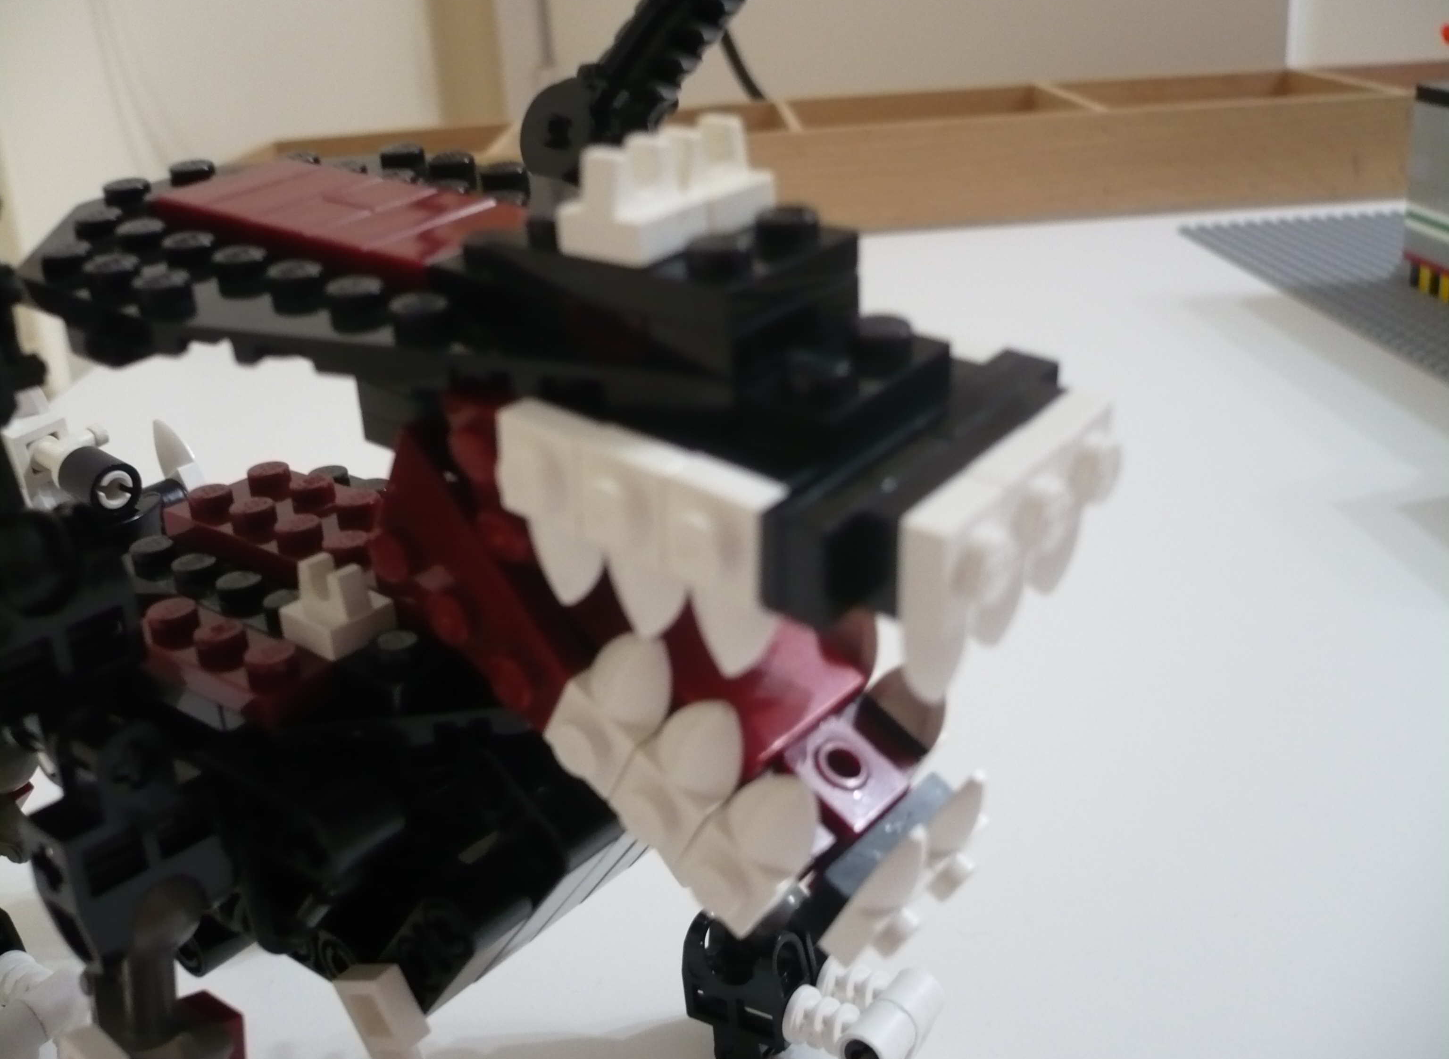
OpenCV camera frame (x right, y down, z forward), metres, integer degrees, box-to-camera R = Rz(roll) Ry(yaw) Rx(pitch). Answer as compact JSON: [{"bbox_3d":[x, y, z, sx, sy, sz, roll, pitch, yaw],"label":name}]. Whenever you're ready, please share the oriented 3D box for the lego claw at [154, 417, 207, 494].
[{"bbox_3d":[-0.068,-0.008,0.186,0.005,0.015,0.008,-30,-4,-45],"label":"lego claw"}]

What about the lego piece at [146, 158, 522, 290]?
[{"bbox_3d":[-0.035,-0.029,0.138,0.040,0.003,0.016,18,34,35],"label":"lego piece"}]

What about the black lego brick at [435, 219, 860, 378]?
[{"bbox_3d":[-0.007,-0.021,0.116,0.031,0.008,0.016,18,34,35],"label":"black lego brick"}]

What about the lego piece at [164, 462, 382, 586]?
[{"bbox_3d":[-0.046,-0.001,0.163,0.032,0.005,0.016,16,31,35],"label":"lego piece"}]

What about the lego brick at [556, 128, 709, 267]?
[{"bbox_3d":[-0.007,-0.024,0.109,0.008,0.007,0.008,18,34,35],"label":"lego brick"}]

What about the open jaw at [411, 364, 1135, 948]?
[{"bbox_3d":[0.006,0.008,0.120,0.046,0.049,0.037,18,34,35],"label":"open jaw"}]

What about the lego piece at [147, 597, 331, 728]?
[{"bbox_3d":[-0.049,0.012,0.143,0.024,0.005,0.008,16,31,35],"label":"lego piece"}]

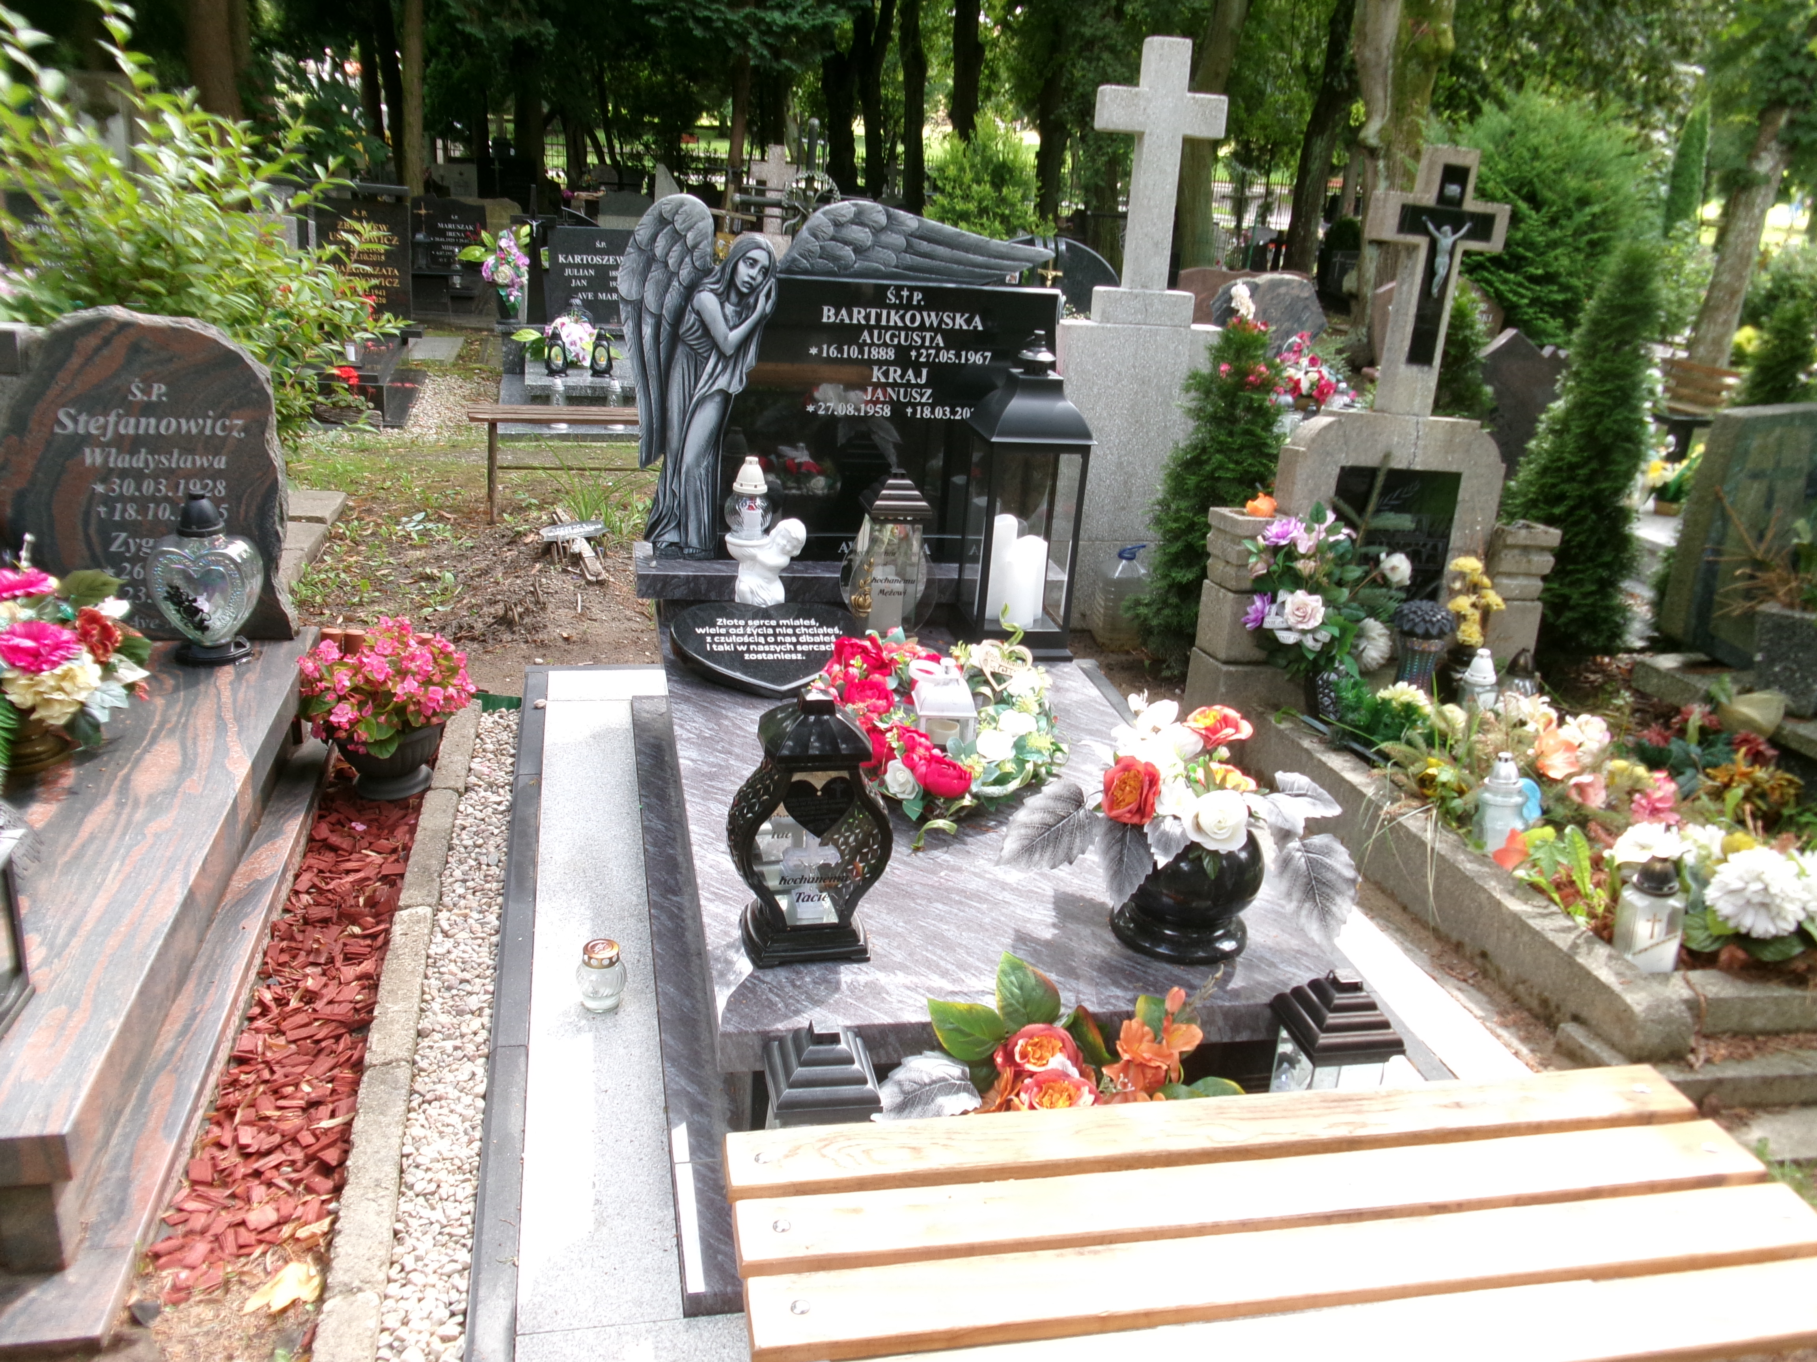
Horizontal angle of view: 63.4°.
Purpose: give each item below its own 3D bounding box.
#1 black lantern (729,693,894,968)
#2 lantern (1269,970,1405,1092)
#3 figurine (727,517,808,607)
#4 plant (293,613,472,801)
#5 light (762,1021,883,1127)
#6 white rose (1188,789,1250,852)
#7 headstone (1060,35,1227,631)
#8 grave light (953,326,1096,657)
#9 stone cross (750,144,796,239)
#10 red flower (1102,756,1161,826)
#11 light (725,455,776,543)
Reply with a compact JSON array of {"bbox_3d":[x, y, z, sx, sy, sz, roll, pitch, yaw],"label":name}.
[{"bbox_3d":[-0.135,0.196,2.007,0.193,0.365,0.130,0,21,-13],"label":"black lantern"},{"bbox_3d":[0.556,0.555,1.971,0.128,0.330,0.128,0,21,-13],"label":"lantern"},{"bbox_3d":[-0.318,-0.234,3.283,0.174,0.265,0.140,-8,23,-31],"label":"figurine"},{"bbox_3d":[-1.100,0.056,3.101,0.370,0.362,0.360,0,21,-13],"label":"plant"},{"bbox_3d":[-0.112,0.560,1.823,0.128,0.330,0.128,0,21,-13],"label":"light"},{"bbox_3d":[0.423,0.191,2.004,0.087,0.083,0.074,4,-2,-1],"label":"white rose"},{"bbox_3d":[0.660,-0.956,4.234,0.486,1.652,0.176,0,20,-12],"label":"headstone"},{"bbox_3d":[0.256,-0.415,3.256,0.238,0.706,0.238,0,20,-12],"label":"grave light"},{"bbox_3d":[-1.073,-3.880,11.628,0.388,0.697,0.135,0,20,-12],"label":"stone cross"},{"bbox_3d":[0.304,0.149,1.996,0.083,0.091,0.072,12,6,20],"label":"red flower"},{"bbox_3d":[-0.327,-0.374,3.023,0.100,0.180,0.100,0,21,-13],"label":"light"}]

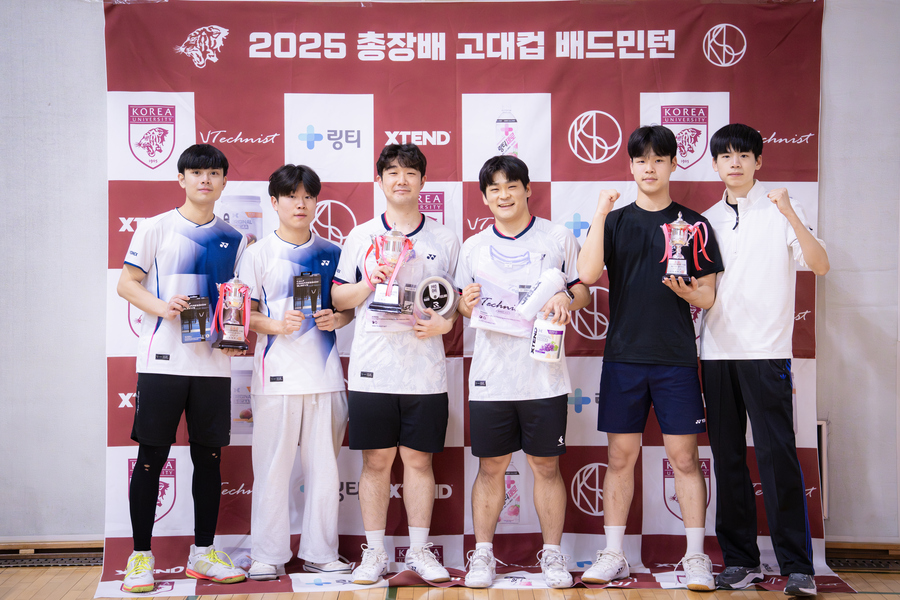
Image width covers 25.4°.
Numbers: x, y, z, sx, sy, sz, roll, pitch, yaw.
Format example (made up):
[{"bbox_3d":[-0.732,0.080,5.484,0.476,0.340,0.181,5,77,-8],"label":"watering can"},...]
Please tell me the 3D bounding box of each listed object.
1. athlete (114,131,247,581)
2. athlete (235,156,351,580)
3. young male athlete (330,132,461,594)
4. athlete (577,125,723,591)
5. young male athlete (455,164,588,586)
[{"bbox_3d":[-1.081,0.260,8.049,0.525,1.771,0.416,0,2,-16],"label":"athlete"},{"bbox_3d":[-0.631,0.286,8.168,0.465,1.679,0.416,0,2,-15],"label":"athlete"},{"bbox_3d":[-0.222,0.249,8.158,0.535,1.766,0.416,0,2,-6],"label":"young male athlete"},{"bbox_3d":[0.794,0.217,8.039,0.594,1.845,0.446,0,2,6],"label":"athlete"},{"bbox_3d":[0.298,0.279,8.098,0.544,1.737,0.416,0,2,5],"label":"young male athlete"}]

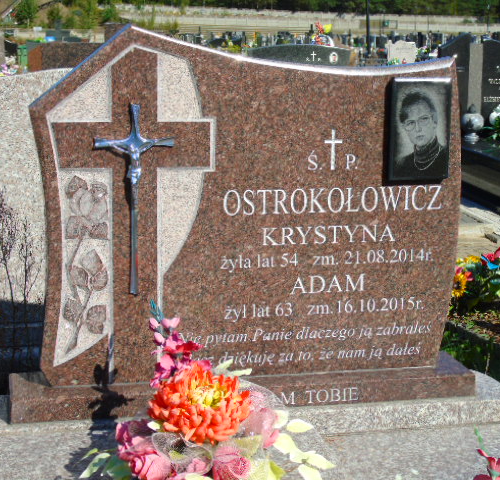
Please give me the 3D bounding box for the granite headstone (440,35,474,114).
[{"bbox_3d":[1.871,-1.430,10.592,0.300,0.954,0.080,-2,11,-12],"label":"granite headstone"}]

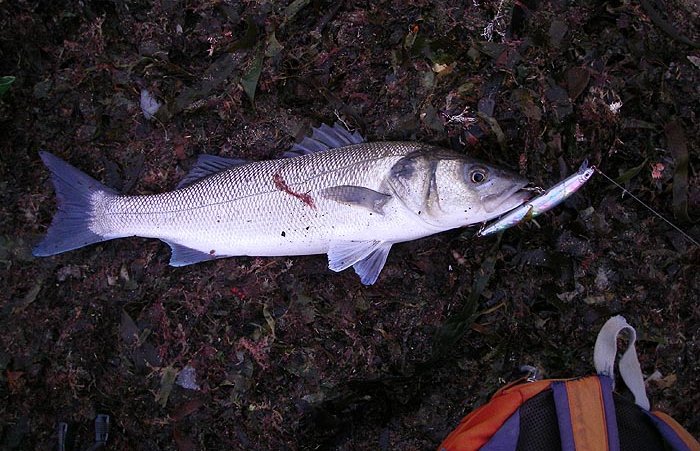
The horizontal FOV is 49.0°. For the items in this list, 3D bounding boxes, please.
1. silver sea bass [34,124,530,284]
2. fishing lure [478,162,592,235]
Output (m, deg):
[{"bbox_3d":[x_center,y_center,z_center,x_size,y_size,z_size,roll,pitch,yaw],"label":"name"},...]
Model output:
[{"bbox_3d":[-0.072,-0.023,0.840,0.541,0.070,0.185,-2,75,-1],"label":"silver sea bass"},{"bbox_3d":[0.207,-0.026,0.846,0.152,0.018,0.028,-30,77,-8],"label":"fishing lure"}]

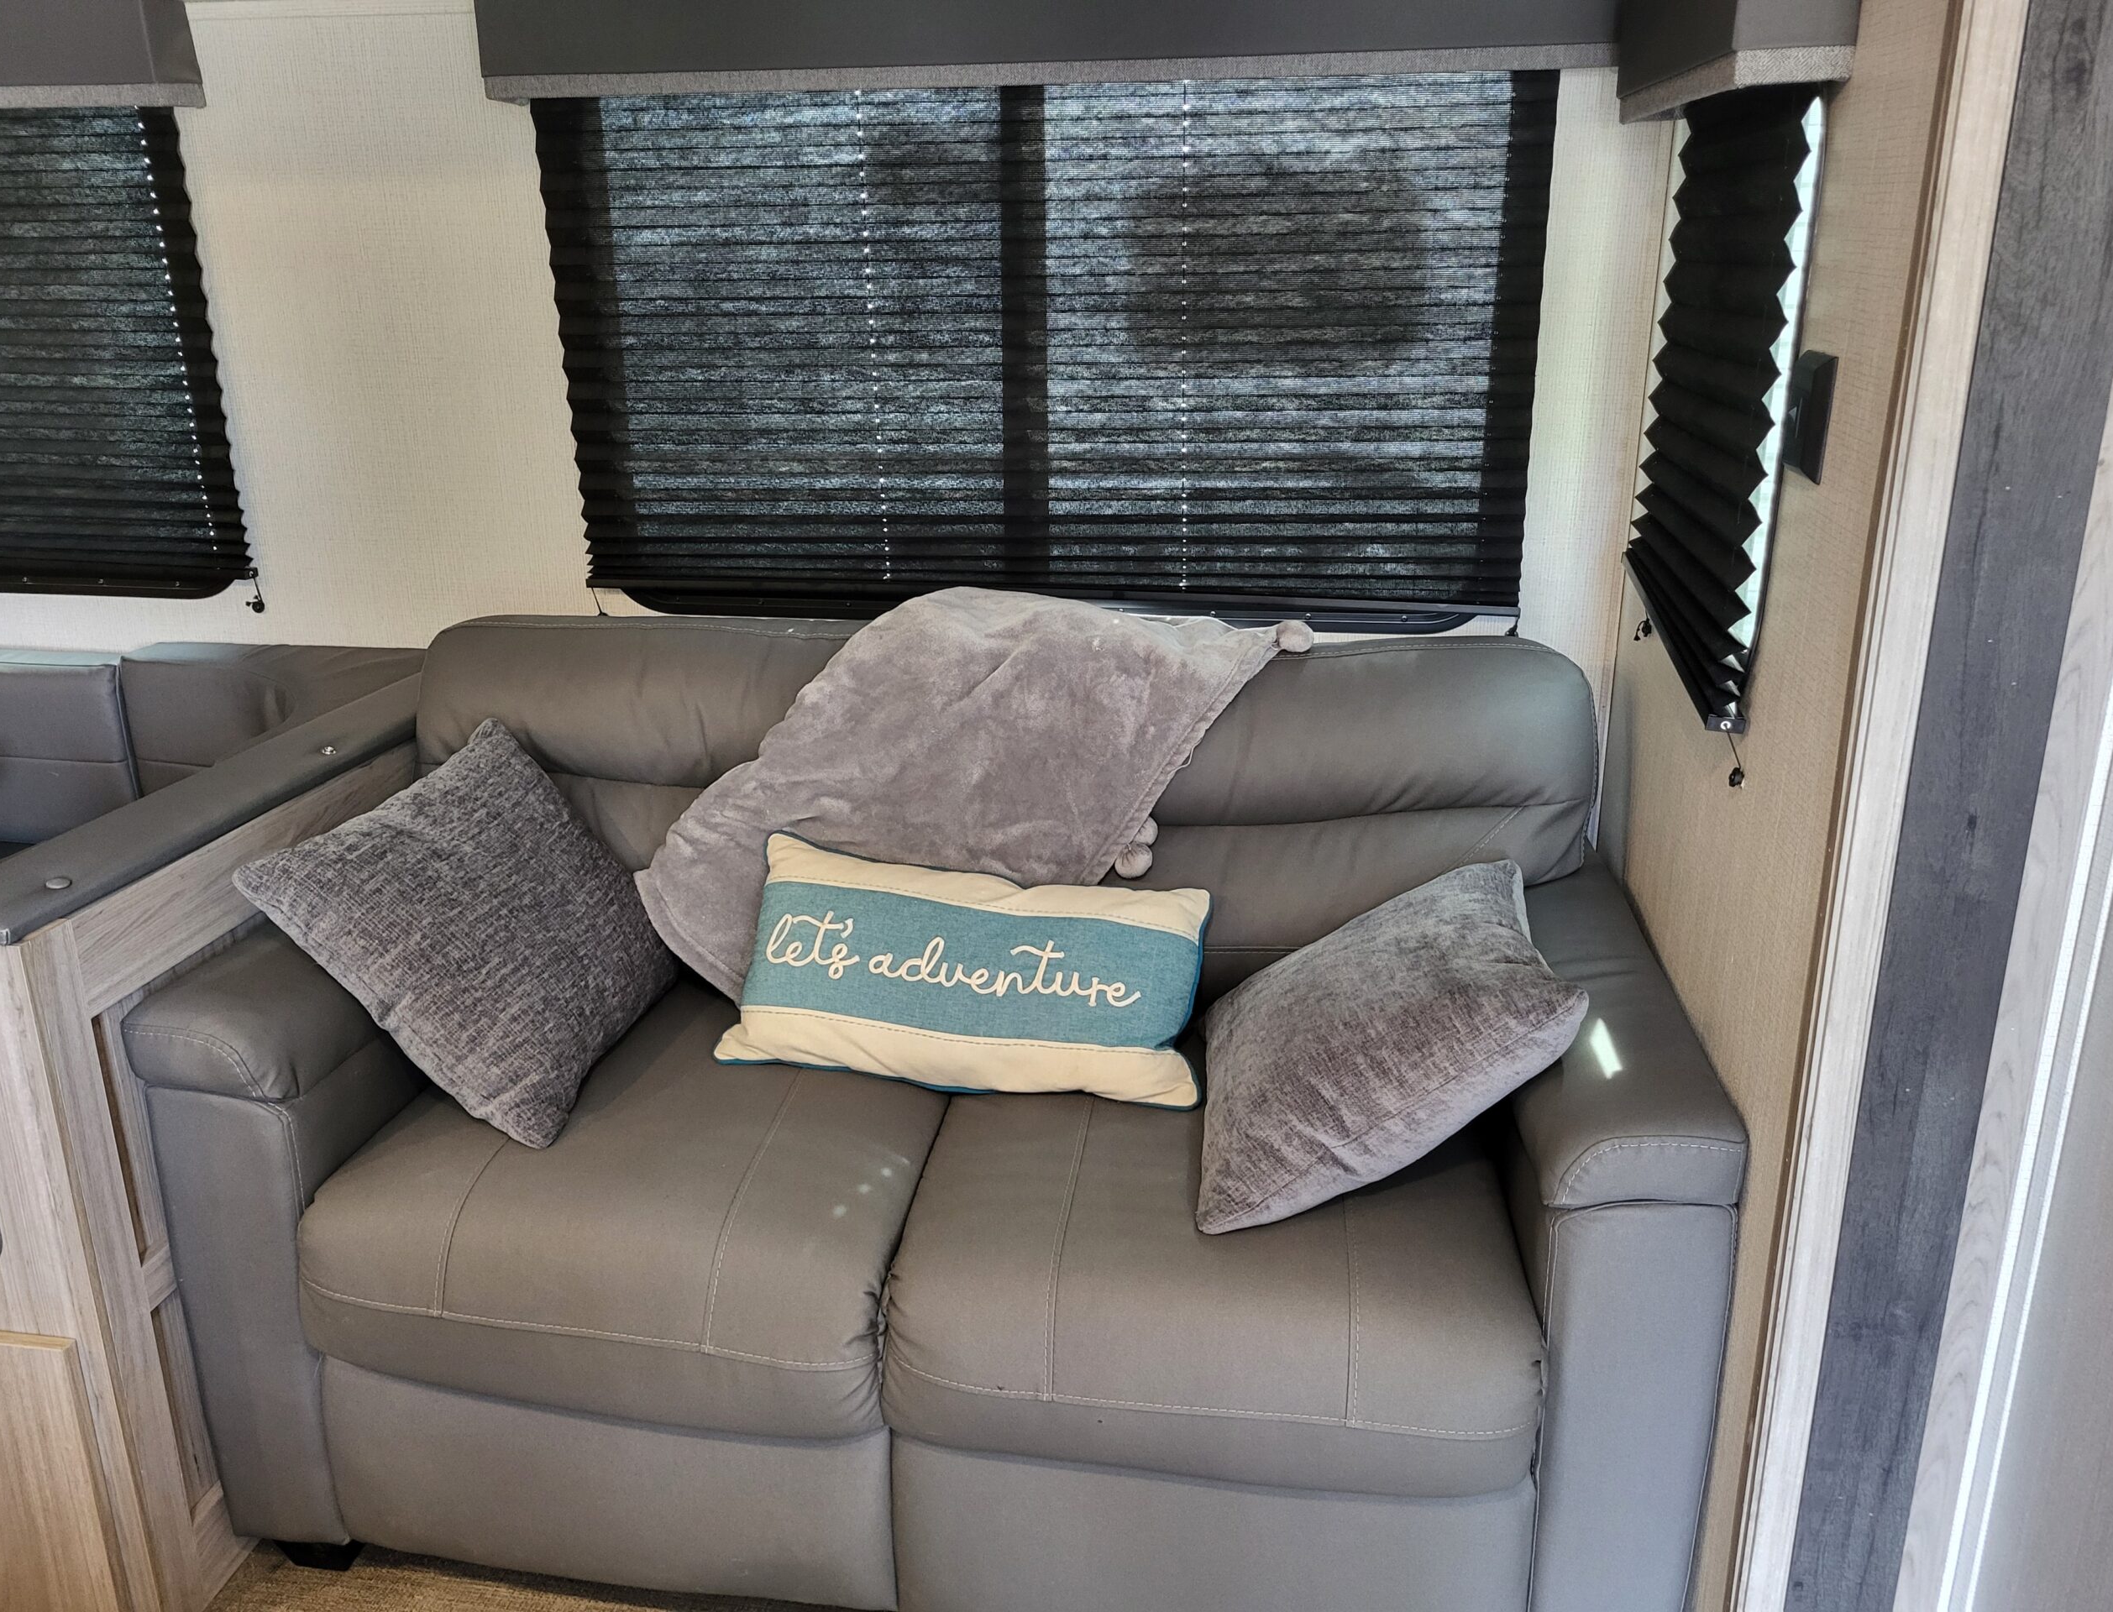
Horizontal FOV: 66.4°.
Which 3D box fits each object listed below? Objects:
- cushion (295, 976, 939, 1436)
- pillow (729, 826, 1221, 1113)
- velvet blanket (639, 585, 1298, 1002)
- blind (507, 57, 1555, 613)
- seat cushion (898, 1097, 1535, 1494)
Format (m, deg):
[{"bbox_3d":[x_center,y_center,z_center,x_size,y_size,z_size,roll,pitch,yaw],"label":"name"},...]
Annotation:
[{"bbox_3d":[-0.411,0.405,1.809,0.594,0.206,0.575,2,18,10],"label":"cushion"},{"bbox_3d":[-0.101,0.183,1.807,0.538,0.266,0.125,4,-24,13],"label":"pillow"},{"bbox_3d":[-0.088,-0.015,2.000,0.794,0.438,0.325,2,18,10],"label":"velvet blanket"},{"bbox_3d":[-0.041,-0.566,2.082,1.275,0.666,0.069,2,18,10],"label":"blind"},{"bbox_3d":[0.175,0.430,1.709,0.598,0.206,0.575,2,18,10],"label":"seat cushion"}]

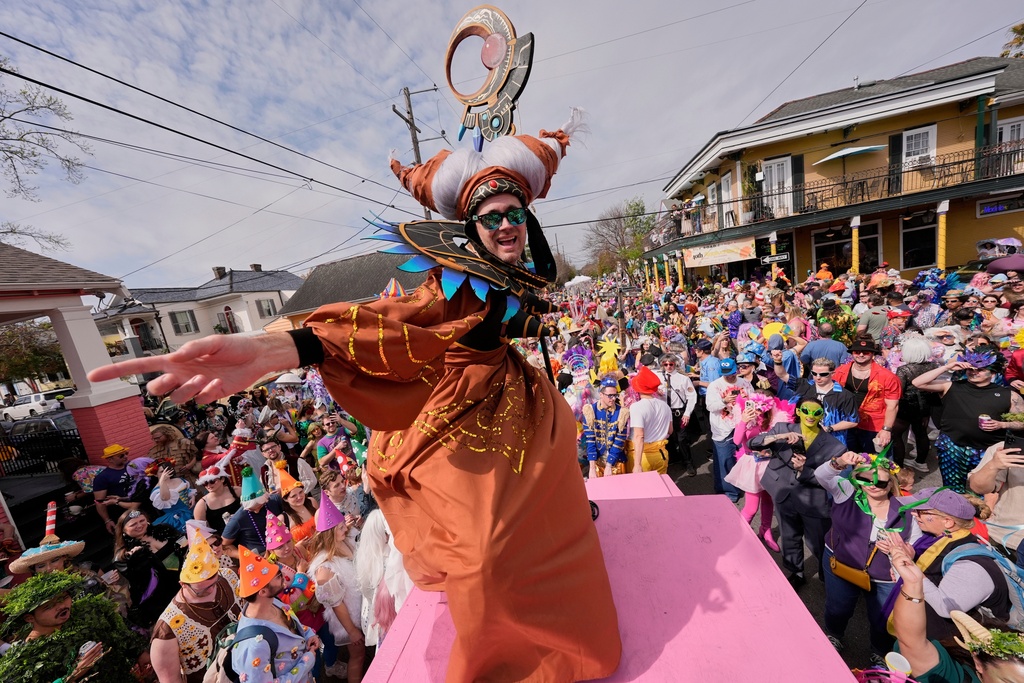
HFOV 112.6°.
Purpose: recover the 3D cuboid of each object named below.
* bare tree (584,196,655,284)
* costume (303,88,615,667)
[{"bbox_3d":[11.300,-9.504,36.500,7.800,11.000,7.400,-7,8,12],"label":"bare tree"},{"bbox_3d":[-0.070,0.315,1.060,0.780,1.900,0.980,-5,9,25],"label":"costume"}]

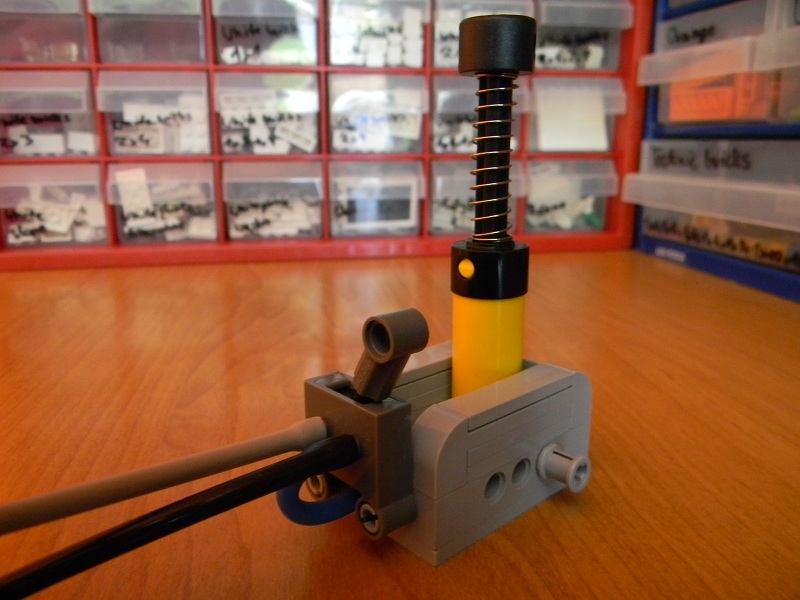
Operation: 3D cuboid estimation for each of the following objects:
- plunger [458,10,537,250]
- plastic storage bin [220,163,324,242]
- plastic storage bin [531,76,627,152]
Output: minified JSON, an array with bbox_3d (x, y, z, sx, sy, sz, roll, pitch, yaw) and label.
[{"bbox_3d":[0.019,-0.032,0.127,0.015,0.043,0.015,-2,15,-8],"label":"plunger"},{"bbox_3d":[-0.080,-0.071,0.421,0.055,0.043,0.127,-2,15,-8],"label":"plastic storage bin"},{"bbox_3d":[0.095,-0.123,0.435,0.055,0.043,0.127,-2,15,-8],"label":"plastic storage bin"}]

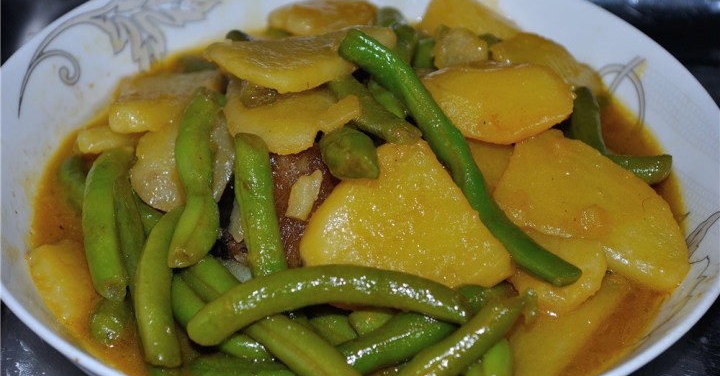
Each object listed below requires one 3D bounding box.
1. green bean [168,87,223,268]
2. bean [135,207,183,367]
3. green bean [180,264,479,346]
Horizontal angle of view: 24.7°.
[{"bbox_3d":[-0.043,-0.004,0.438,0.012,0.014,0.060,9,48,-11],"label":"green bean"},{"bbox_3d":[-0.051,0.021,0.424,0.014,0.010,0.051,1,63,1],"label":"bean"},{"bbox_3d":[-0.007,0.029,0.411,0.068,0.010,0.020,-3,72,0],"label":"green bean"}]

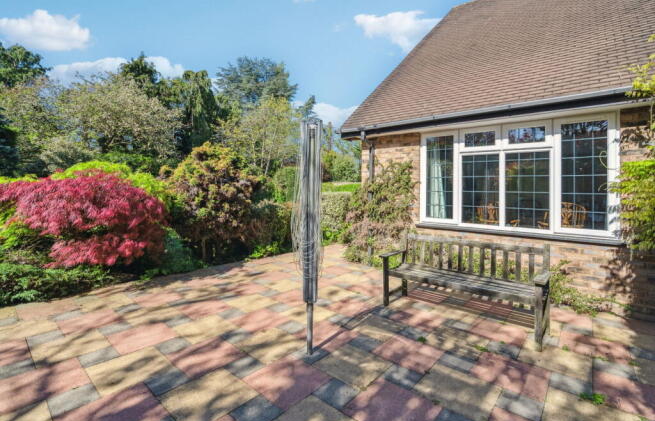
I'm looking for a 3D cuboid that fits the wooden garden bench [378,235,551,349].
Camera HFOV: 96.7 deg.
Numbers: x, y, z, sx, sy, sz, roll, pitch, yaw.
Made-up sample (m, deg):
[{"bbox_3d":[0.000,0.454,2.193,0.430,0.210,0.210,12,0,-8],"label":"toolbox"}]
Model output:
[{"bbox_3d":[1.420,0.741,3.155,1.548,0.851,0.576,3,3,44],"label":"wooden garden bench"}]

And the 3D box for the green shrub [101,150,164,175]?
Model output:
[{"bbox_3d":[-5.600,-0.420,8.500,2.300,2.600,2.100,-1,2,-34],"label":"green shrub"}]

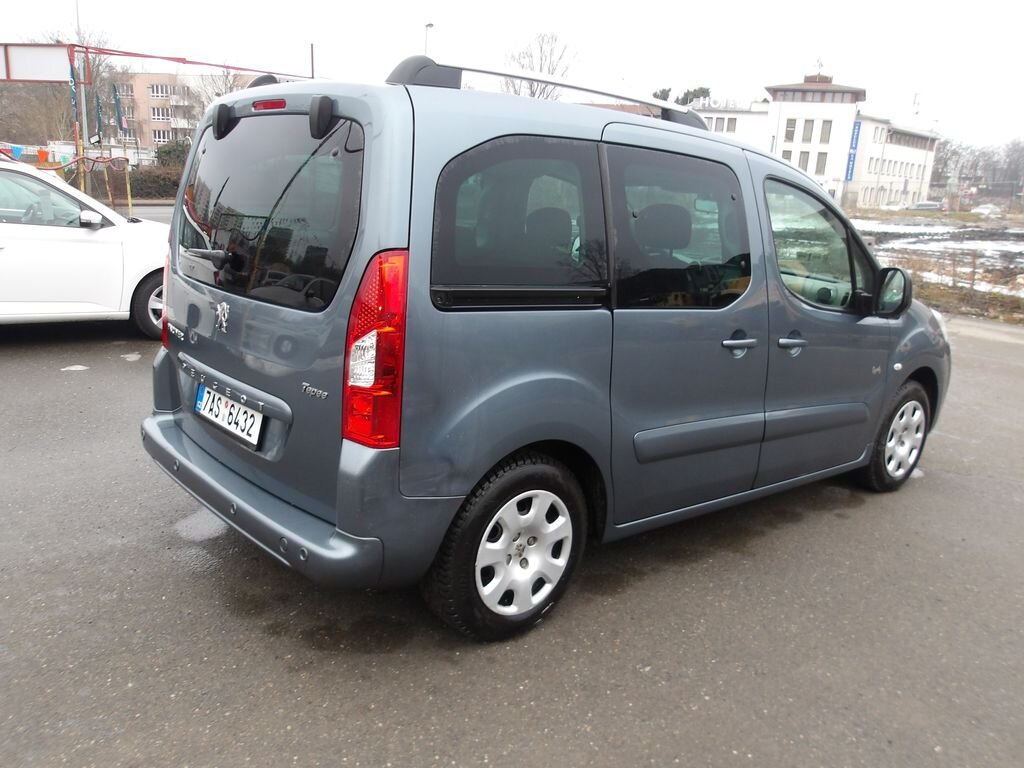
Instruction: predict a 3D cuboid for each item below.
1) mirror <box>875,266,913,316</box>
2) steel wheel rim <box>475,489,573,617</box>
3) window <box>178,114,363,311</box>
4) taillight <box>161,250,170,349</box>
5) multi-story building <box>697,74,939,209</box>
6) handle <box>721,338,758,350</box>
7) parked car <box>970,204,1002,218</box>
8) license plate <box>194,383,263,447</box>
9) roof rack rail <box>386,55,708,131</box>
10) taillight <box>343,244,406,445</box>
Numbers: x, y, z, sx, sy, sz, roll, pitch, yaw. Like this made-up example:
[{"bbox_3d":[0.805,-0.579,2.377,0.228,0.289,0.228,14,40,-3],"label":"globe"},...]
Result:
[{"bbox_3d":[1.686,-0.411,3.586,0.130,0.225,0.190,-6,16,-40],"label":"mirror"},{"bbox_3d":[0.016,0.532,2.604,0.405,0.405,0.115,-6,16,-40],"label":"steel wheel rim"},{"bbox_3d":[-0.870,-0.591,2.656,0.085,0.580,1.220,9,6,-43],"label":"window"},{"bbox_3d":[-1.418,-0.381,3.298,0.130,0.520,0.150,-6,16,-40],"label":"taillight"},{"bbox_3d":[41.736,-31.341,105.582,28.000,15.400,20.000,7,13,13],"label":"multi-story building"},{"bbox_3d":[0.887,-0.155,3.109,0.215,0.037,0.047,-6,16,-40],"label":"handle"},{"bbox_3d":[62.314,-22.704,105.000,4.200,1.450,1.750,8,13,16],"label":"parked car"},{"bbox_3d":[-0.973,0.099,2.733,0.015,0.112,0.520,2,10,-42],"label":"license plate"},{"bbox_3d":[0.228,-0.977,2.775,1.500,0.100,0.070,-9,17,-40],"label":"roof rack rail"},{"bbox_3d":[-0.375,-0.096,2.129,0.130,0.525,0.150,-6,16,-40],"label":"taillight"}]

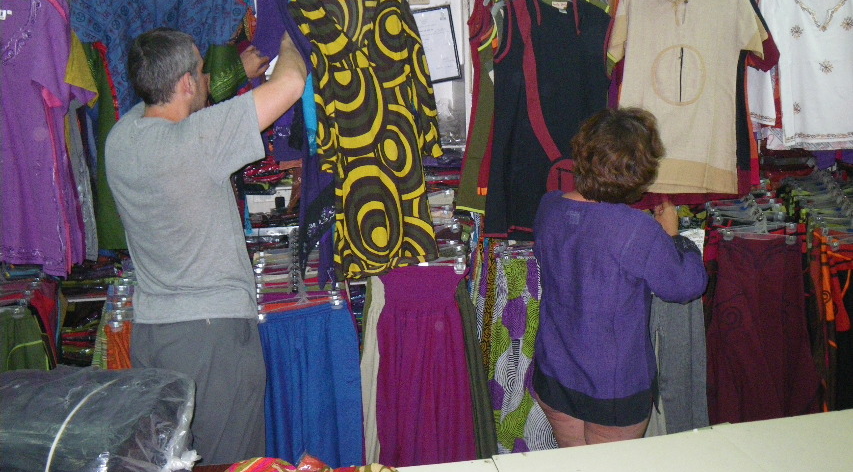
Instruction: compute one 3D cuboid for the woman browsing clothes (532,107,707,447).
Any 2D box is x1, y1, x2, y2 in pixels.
[{"bbox_3d":[0.606,0.404,2.157,0.450,1.580,0.400,3,9,22],"label":"woman browsing clothes"}]

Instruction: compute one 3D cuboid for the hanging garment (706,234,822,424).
[{"bbox_3d":[1.240,0.379,2.548,0.380,0.800,0.120,1,8,8],"label":"hanging garment"}]

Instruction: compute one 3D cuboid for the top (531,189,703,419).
[{"bbox_3d":[0.592,0.197,2.118,0.440,0.670,0.360,3,9,22],"label":"top"}]

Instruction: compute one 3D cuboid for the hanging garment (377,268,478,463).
[{"bbox_3d":[-0.004,0.508,2.495,0.350,0.820,0.120,0,8,0],"label":"hanging garment"}]

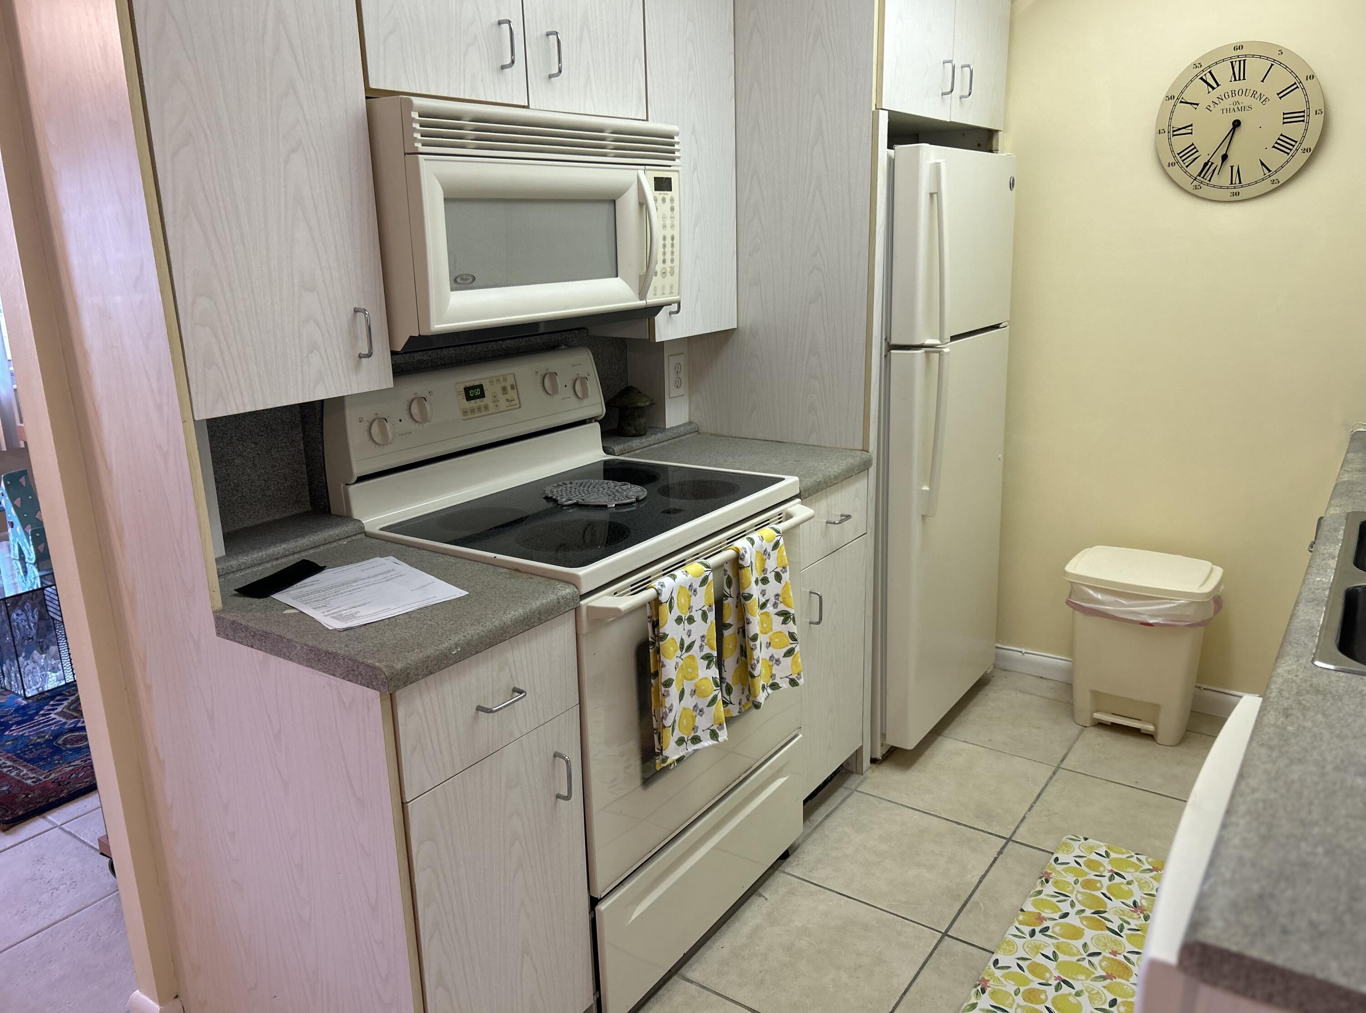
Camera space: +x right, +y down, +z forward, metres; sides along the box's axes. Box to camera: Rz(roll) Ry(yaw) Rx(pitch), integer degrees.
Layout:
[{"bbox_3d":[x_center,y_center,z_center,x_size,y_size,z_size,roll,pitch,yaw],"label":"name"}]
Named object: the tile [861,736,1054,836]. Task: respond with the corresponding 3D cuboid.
[{"bbox_3d":[0.750,0.747,2.791,0.407,0.010,0.407,9,18,34],"label":"tile"}]

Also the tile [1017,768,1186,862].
[{"bbox_3d":[1.088,0.801,2.559,0.407,0.010,0.407,9,18,34],"label":"tile"}]

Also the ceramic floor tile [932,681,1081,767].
[{"bbox_3d":[0.988,0.652,3.115,0.407,0.010,0.407,9,18,34],"label":"ceramic floor tile"}]

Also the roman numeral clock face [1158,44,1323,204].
[{"bbox_3d":[1.463,-1.015,2.714,0.395,0.398,0.030,9,18,34],"label":"roman numeral clock face"}]

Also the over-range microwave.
[{"bbox_3d":[-0.383,-0.579,2.130,0.403,0.418,0.752,9,18,34],"label":"over-range microwave"}]

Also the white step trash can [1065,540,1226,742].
[{"bbox_3d":[1.333,0.409,3.015,0.371,0.495,0.260,9,18,34],"label":"white step trash can"}]

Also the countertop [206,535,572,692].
[{"bbox_3d":[-0.506,0.155,1.683,0.531,0.041,0.388,9,18,34],"label":"countertop"}]

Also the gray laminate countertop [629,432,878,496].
[{"bbox_3d":[0.155,-0.108,2.584,0.531,0.041,0.371,9,18,34],"label":"gray laminate countertop"}]

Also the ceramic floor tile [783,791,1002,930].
[{"bbox_3d":[0.512,0.842,2.467,0.407,0.010,0.407,9,18,34],"label":"ceramic floor tile"}]

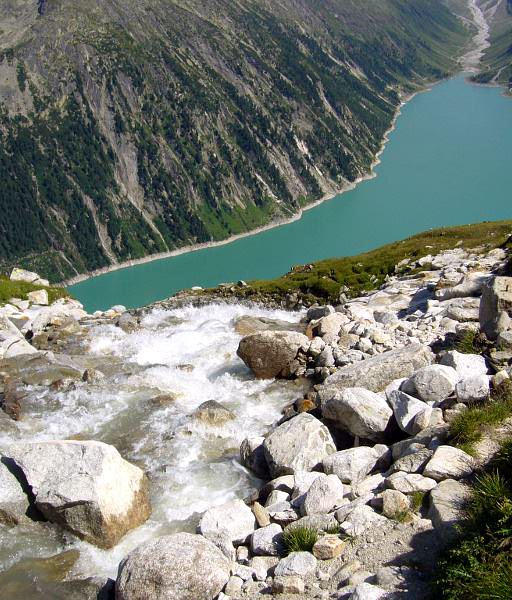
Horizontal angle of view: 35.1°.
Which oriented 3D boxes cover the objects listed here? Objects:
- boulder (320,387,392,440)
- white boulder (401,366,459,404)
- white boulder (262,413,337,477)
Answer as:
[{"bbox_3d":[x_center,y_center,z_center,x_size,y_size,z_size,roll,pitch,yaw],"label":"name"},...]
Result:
[{"bbox_3d":[1.053,1.189,8.500,0.751,0.495,0.524,10,25,23],"label":"boulder"},{"bbox_3d":[2.057,0.989,9.600,0.670,0.440,0.530,0,23,0],"label":"white boulder"},{"bbox_3d":[0.412,1.372,7.700,0.701,0.552,0.587,0,23,0],"label":"white boulder"}]

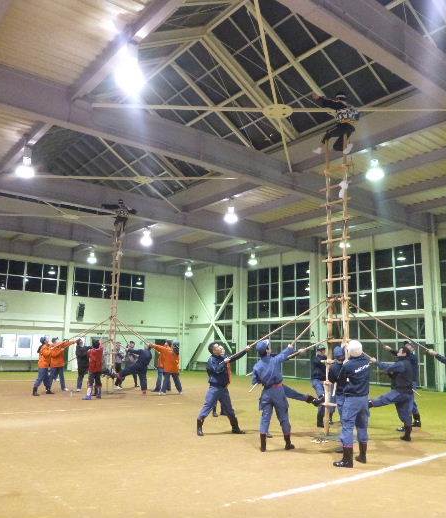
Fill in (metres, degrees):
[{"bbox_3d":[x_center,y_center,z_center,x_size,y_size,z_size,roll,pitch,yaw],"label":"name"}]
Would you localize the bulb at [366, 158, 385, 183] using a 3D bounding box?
[{"bbox_3d":[4.421,-2.574,14.500,0.530,0.620,0.530,1,-10,0],"label":"bulb"}]

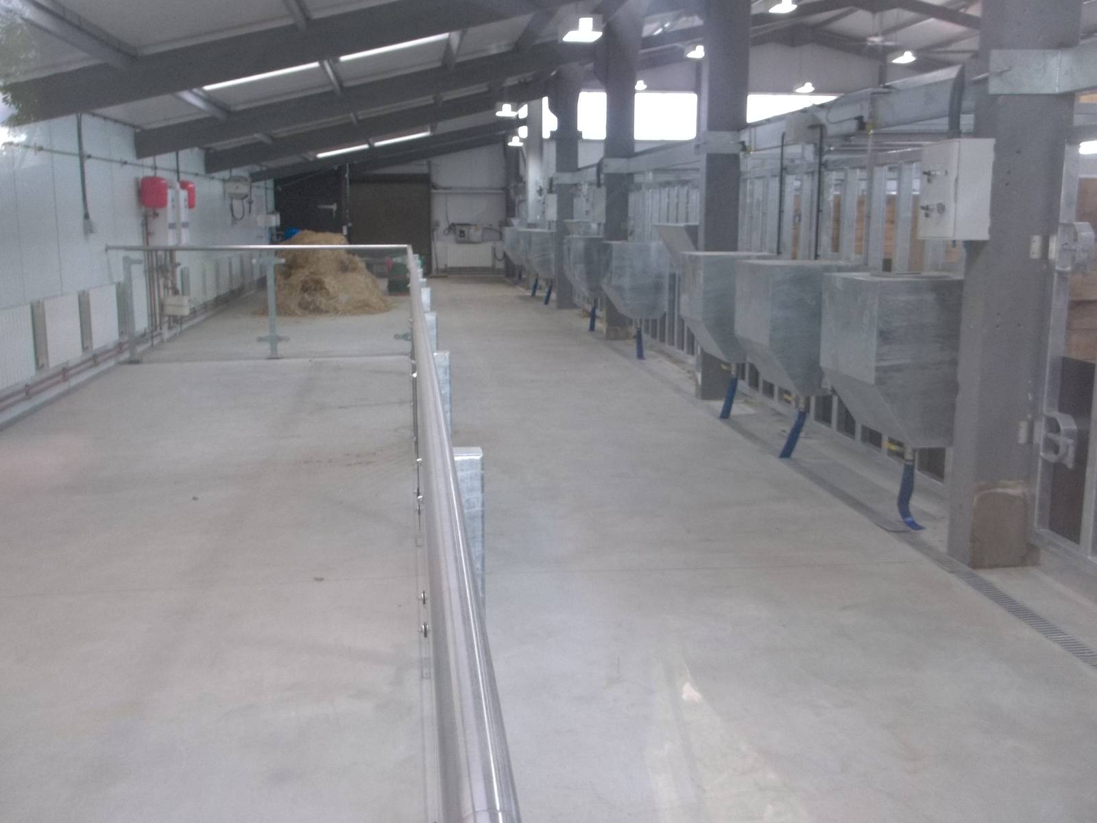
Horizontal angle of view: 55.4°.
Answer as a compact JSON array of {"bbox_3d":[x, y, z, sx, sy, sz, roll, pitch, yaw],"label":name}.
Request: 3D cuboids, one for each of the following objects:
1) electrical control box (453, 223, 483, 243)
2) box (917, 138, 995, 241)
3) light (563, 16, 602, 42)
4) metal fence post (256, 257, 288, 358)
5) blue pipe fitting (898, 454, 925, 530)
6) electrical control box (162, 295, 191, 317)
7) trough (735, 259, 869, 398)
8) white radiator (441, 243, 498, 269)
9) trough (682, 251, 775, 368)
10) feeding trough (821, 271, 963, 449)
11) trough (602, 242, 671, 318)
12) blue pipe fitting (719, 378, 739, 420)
[{"bbox_3d":[-1.917,-4.237,24.941,0.647,0.454,0.200,-2,11,-7],"label":"electrical control box"},{"bbox_3d":[1.700,-0.920,4.371,0.151,0.399,0.309,-2,11,-7],"label":"box"},{"bbox_3d":[0.318,-3.602,9.864,0.362,0.208,0.362,-2,11,-7],"label":"light"},{"bbox_3d":[-2.968,-1.112,11.225,0.308,1.078,0.077,-2,11,-7],"label":"metal fence post"},{"bbox_3d":[1.765,0.396,5.108,0.092,0.354,0.096,-2,11,-7],"label":"blue pipe fitting"},{"bbox_3d":[-4.487,-1.264,12.611,0.277,0.231,0.169,-2,11,-7],"label":"electrical control box"},{"bbox_3d":[1.539,-0.539,6.497,0.585,0.775,0.644,-2,11,-7],"label":"trough"},{"bbox_3d":[-2.120,-4.197,28.062,1.280,0.630,0.110,-1,11,-7],"label":"white radiator"},{"bbox_3d":[1.357,-0.807,7.905,0.585,0.775,0.644,-2,11,-7],"label":"trough"},{"bbox_3d":[1.723,-0.268,5.074,0.585,0.775,0.644,-2,11,-7],"label":"feeding trough"},{"bbox_3d":[0.921,-1.450,11.275,0.585,0.775,0.629,-2,11,-7],"label":"trough"},{"bbox_3d":[1.356,-0.101,7.869,0.062,0.323,0.062,14,3,-8],"label":"blue pipe fitting"}]

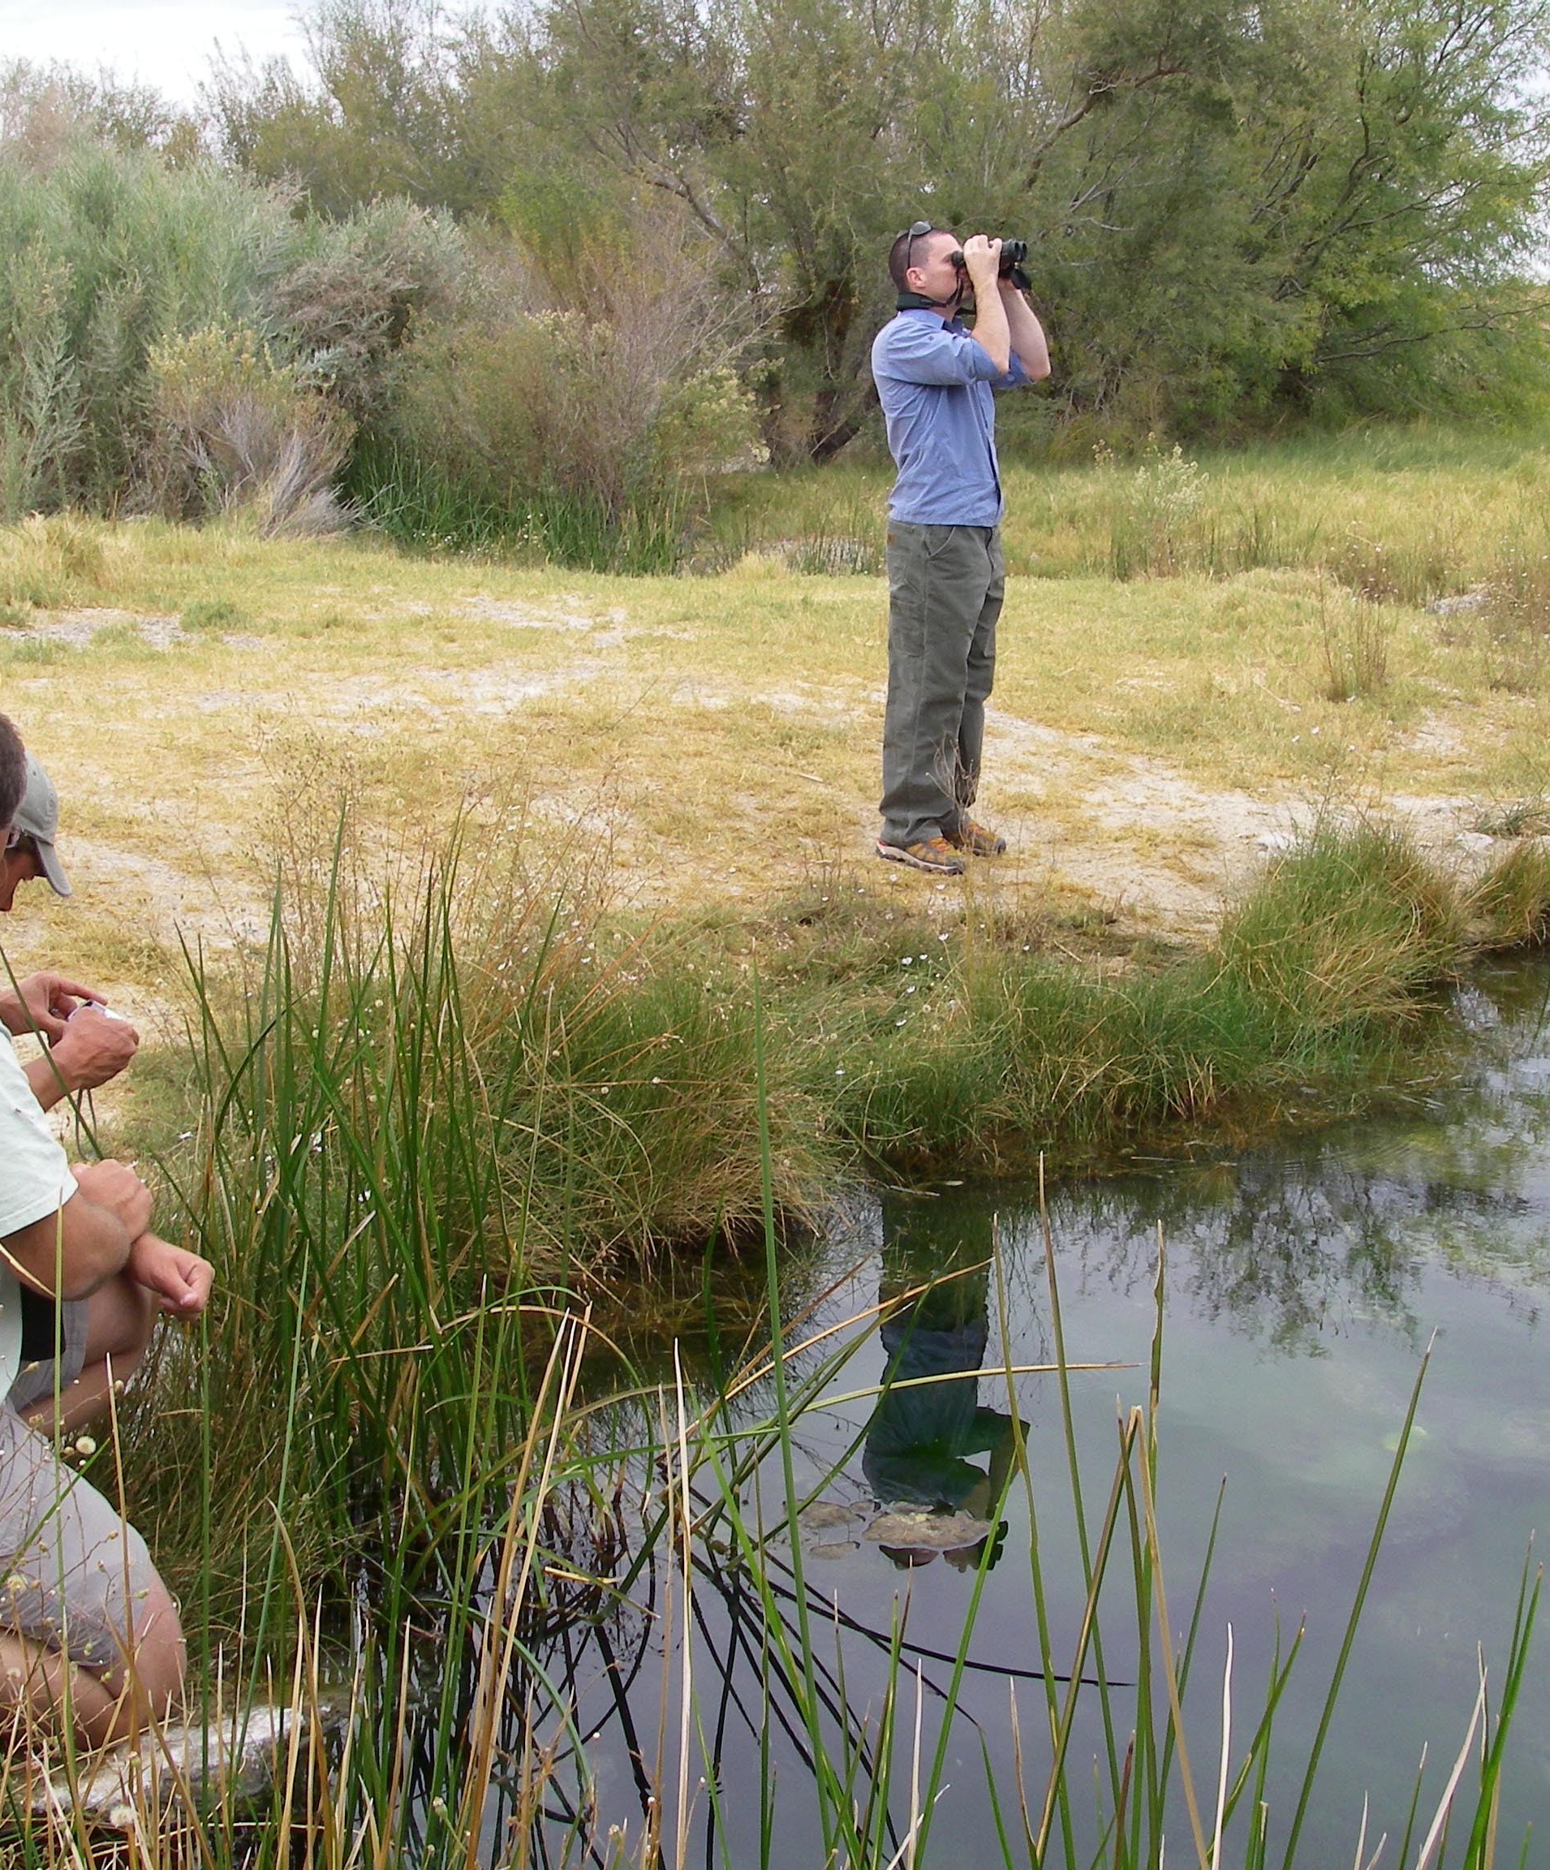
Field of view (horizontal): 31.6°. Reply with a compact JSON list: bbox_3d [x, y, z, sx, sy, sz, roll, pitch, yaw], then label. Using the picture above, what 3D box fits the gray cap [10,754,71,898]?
[{"bbox_3d":[-0.949,-0.186,3.380,0.265,0.145,0.170,31,4,-18],"label":"gray cap"}]

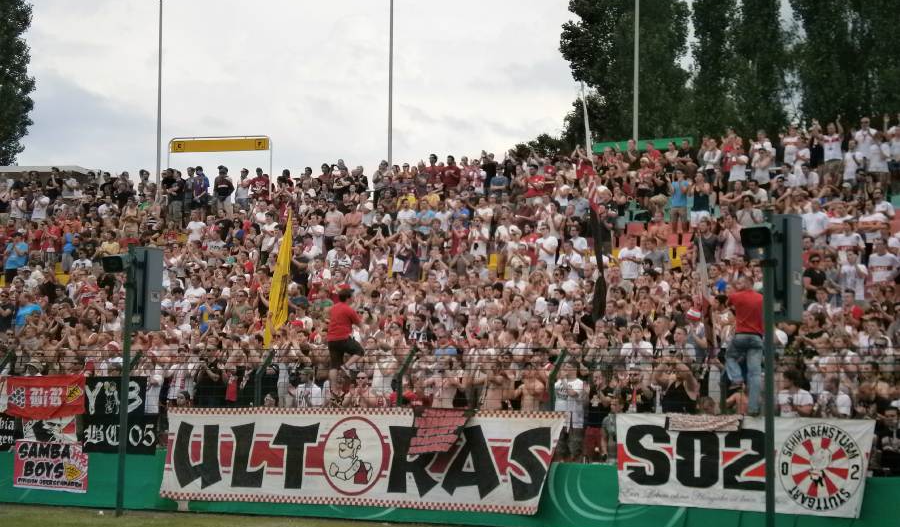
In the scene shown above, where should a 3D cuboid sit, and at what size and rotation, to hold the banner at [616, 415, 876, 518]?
[{"bbox_3d":[3.637,2.512,19.400,3.380,1.170,0.080,-3,-11,33],"label":"banner"}]

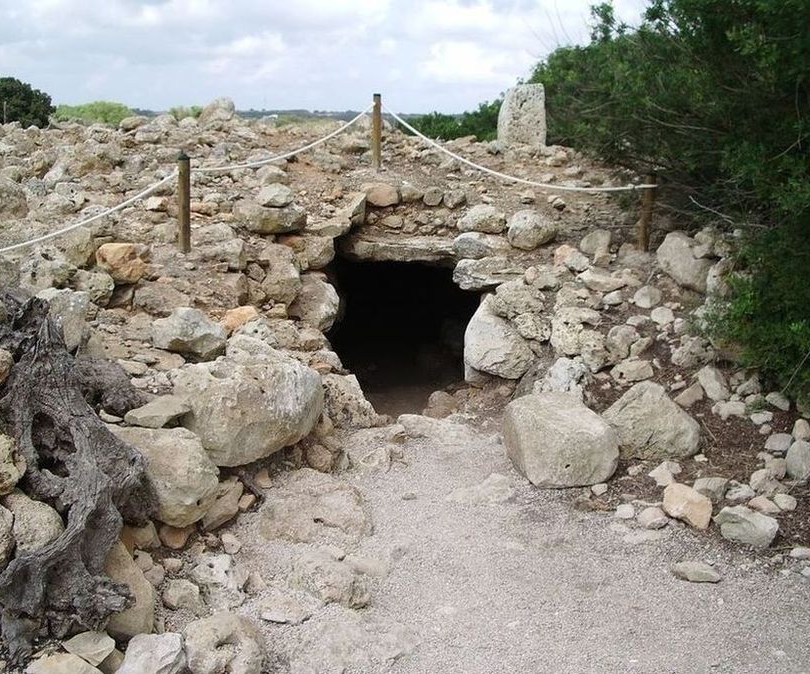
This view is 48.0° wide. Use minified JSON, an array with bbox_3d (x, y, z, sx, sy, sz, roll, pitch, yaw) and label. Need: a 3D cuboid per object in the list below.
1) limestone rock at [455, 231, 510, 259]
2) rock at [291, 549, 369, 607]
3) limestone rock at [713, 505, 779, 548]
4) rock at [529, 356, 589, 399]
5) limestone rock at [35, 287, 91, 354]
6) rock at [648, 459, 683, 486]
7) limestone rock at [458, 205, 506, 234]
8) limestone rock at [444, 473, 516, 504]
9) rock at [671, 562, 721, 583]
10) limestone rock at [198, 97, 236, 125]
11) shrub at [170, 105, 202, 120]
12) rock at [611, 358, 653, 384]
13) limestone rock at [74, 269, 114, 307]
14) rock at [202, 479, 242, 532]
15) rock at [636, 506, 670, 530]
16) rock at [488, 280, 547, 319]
[{"bbox_3d":[0.502,-0.594,5.900,0.370,0.165,0.280,0,14,0],"label":"limestone rock"},{"bbox_3d":[-0.274,0.873,3.302,0.280,0.120,0.260,-1,14,-5],"label":"rock"},{"bbox_3d":[1.394,0.773,3.712,0.260,0.120,0.180,6,15,21],"label":"limestone rock"},{"bbox_3d":[0.841,0.237,4.948,0.320,0.270,0.280,2,14,10],"label":"rock"},{"bbox_3d":[-1.837,-0.086,4.878,0.260,0.330,0.250,1,14,0],"label":"limestone rock"},{"bbox_3d":[1.212,0.638,4.250,0.155,0.100,0.125,0,14,0],"label":"rock"},{"bbox_3d":[0.512,-0.788,6.100,0.320,0.190,0.250,0,14,0],"label":"limestone rock"},{"bbox_3d":[0.352,0.706,4.250,0.330,0.070,0.260,0,14,0],"label":"limestone rock"},{"bbox_3d":[1.082,0.874,3.376,0.175,0.050,0.100,5,15,19],"label":"rock"},{"bbox_3d":[-2.313,-2.779,11.159,0.460,0.350,0.380,-3,14,-11],"label":"limestone rock"},{"bbox_3d":[-4.677,-4.565,19.473,0.800,0.800,0.750,-3,14,-13],"label":"shrub"},{"bbox_3d":[1.287,0.195,5.144,0.230,0.130,0.170,4,14,14],"label":"rock"},{"bbox_3d":[-1.792,-0.285,5.233,0.240,0.210,0.230,-5,15,-19],"label":"limestone rock"},{"bbox_3d":[-0.783,0.719,3.882,0.190,0.180,0.220,-3,14,-12],"label":"rock"},{"bbox_3d":[1.097,0.802,4.019,0.125,0.080,0.100,1,14,0],"label":"rock"},{"bbox_3d":[0.698,-0.239,5.650,0.340,0.230,0.270,0,14,0],"label":"rock"}]

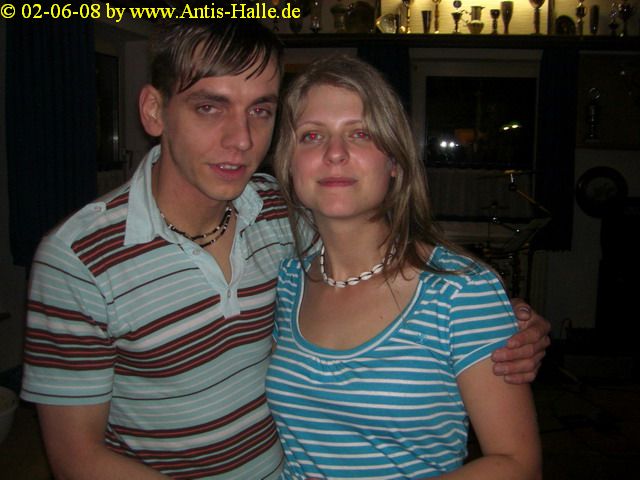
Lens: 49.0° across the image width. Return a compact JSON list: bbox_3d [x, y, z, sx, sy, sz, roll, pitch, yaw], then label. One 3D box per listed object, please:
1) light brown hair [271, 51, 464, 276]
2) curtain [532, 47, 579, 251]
[{"bbox_3d":[0.065,-0.108,1.020,0.250,0.300,0.230,1,5,9],"label":"light brown hair"},{"bbox_3d":[1.575,-0.612,4.700,0.260,1.370,0.120,1,4,0],"label":"curtain"}]

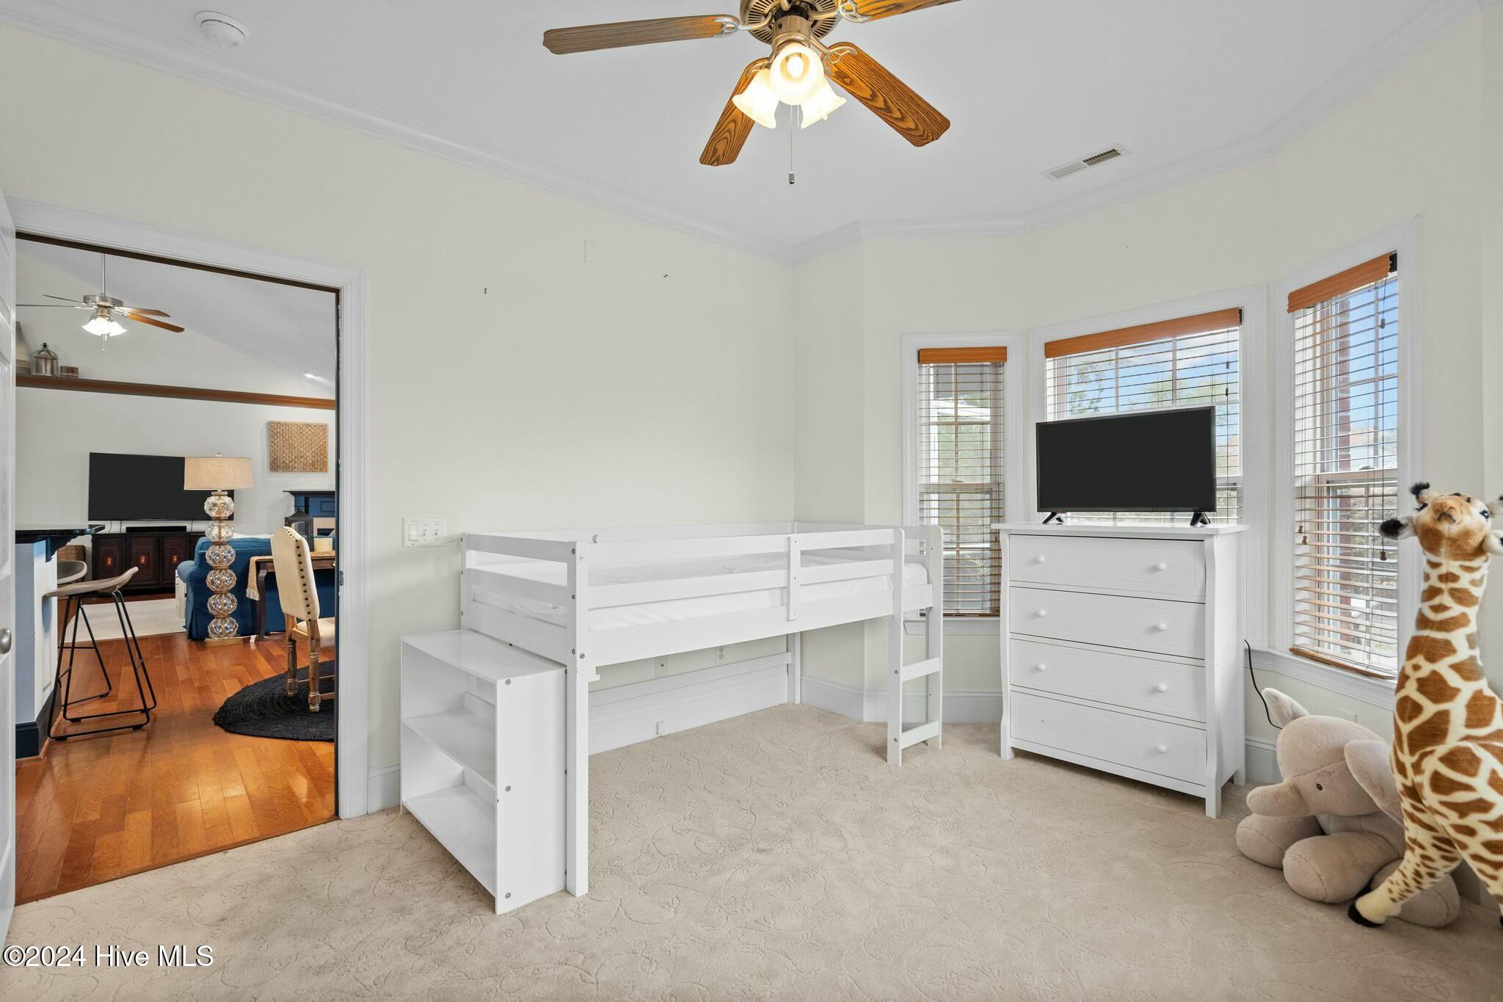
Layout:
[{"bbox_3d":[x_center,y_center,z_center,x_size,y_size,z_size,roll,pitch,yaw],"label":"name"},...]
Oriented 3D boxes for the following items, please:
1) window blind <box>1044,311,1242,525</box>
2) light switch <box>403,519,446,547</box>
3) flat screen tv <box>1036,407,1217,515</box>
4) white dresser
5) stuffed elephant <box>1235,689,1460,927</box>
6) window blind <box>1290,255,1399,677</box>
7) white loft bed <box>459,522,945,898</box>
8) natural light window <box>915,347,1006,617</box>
[{"bbox_3d":[1.901,-0.108,3.306,0.080,1.510,0.885,0,-1,-42],"label":"window blind"},{"bbox_3d":[-1.342,0.133,2.748,0.167,0.115,0.015,0,-1,-41],"label":"light switch"},{"bbox_3d":[1.650,-0.152,2.998,0.090,0.462,0.733,0,-1,-43],"label":"flat screen tv"},{"bbox_3d":[1.641,0.665,3.022,0.510,1.111,0.905,0,-1,-44],"label":"white dresser"},{"bbox_3d":[1.933,0.954,2.214,0.470,0.520,0.570,0,0,10],"label":"stuffed elephant"},{"bbox_3d":[2.239,-0.117,2.550,0.060,1.485,0.485,0,0,3],"label":"window blind"},{"bbox_3d":[-0.124,0.679,3.075,1.970,1.094,1.080,0,-1,-42],"label":"white loft bed"},{"bbox_3d":[1.179,-0.103,3.719,0.488,1.500,0.060,0,0,3],"label":"natural light window"}]

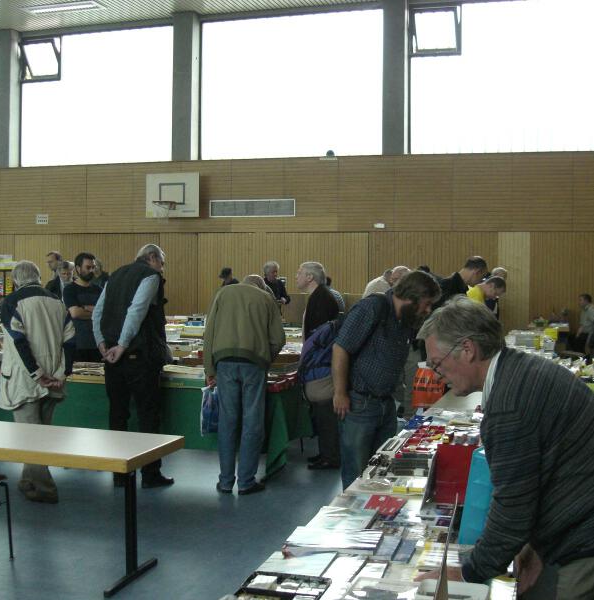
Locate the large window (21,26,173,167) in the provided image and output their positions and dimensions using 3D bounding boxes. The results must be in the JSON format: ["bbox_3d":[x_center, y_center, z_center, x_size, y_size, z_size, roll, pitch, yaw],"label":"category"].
[{"bbox_3d":[-4.347,-4.360,19.054,3.900,2.920,0.150,1,2,17],"label":"large window"}]

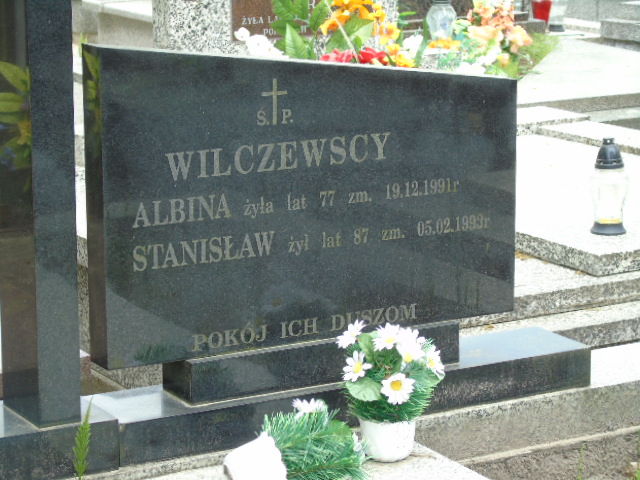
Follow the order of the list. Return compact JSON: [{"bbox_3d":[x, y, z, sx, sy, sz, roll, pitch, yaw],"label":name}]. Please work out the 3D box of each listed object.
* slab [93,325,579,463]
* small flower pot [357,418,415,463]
[{"bbox_3d":[0.052,0.300,3.944,1.056,0.082,0.190,-7,14,-29],"label":"slab"},{"bbox_3d":[0.129,0.370,3.759,0.107,0.080,0.107,0,12,0],"label":"small flower pot"}]

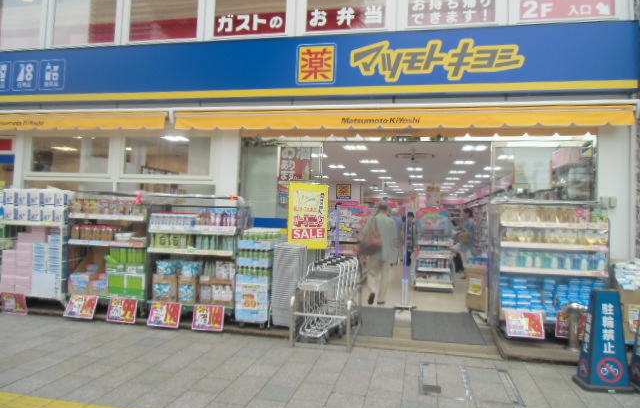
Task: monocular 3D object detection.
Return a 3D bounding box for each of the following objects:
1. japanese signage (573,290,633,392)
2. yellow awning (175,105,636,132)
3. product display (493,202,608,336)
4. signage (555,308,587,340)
[{"bbox_3d":[2.682,1.268,4.178,0.450,0.910,0.310,2,-1,4],"label":"japanese signage"},{"bbox_3d":[0.817,-1.181,6.160,6.213,0.296,0.250,2,-1,13],"label":"yellow awning"},{"bbox_3d":[2.816,0.820,5.509,1.199,1.660,0.580,2,-1,13],"label":"product display"},{"bbox_3d":[2.959,1.408,5.128,0.400,0.297,0.020,2,-15,13],"label":"signage"}]

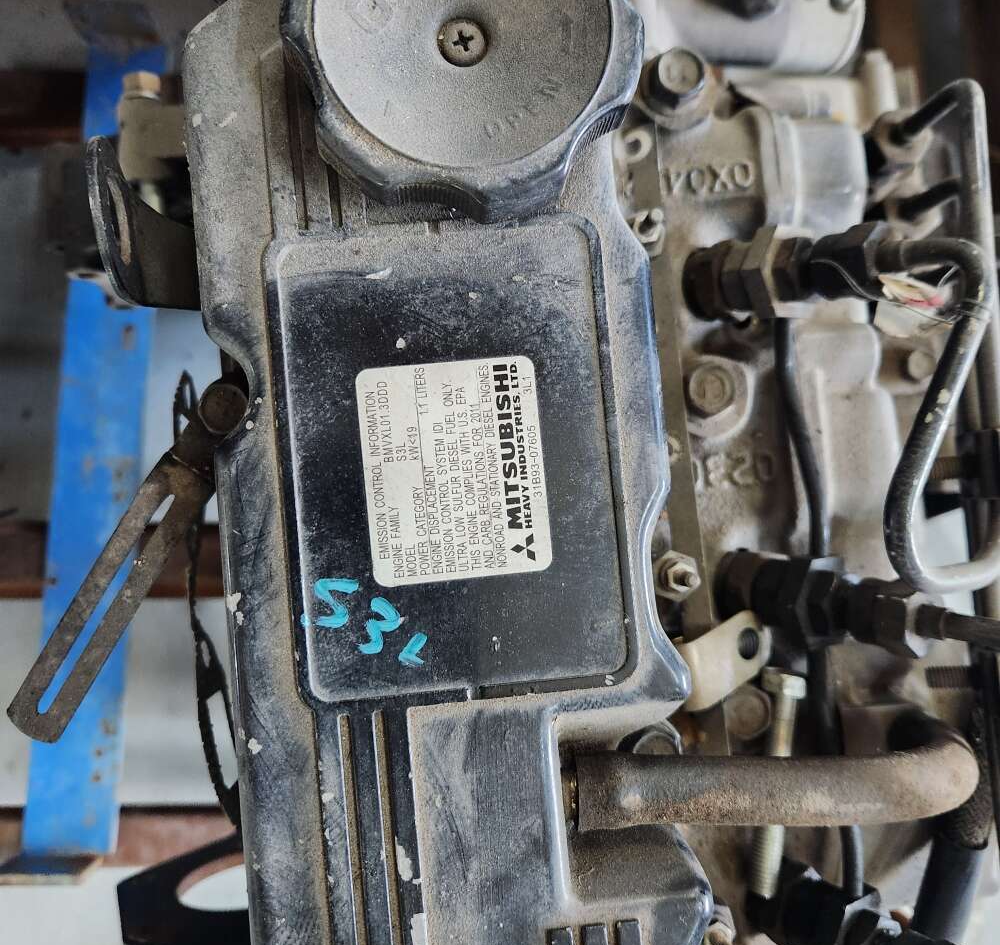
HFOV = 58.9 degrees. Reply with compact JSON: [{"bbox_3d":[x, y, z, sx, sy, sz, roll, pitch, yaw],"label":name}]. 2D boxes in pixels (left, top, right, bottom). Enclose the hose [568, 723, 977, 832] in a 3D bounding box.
[{"bbox_3d":[0.067,0.076,0.225,0.101,0.034,0.020,-1,87,-1],"label":"hose"}]

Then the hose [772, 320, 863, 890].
[{"bbox_3d":[0.090,0.037,0.251,0.011,0.012,0.162,-7,88,-1],"label":"hose"}]

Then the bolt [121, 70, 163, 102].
[{"bbox_3d":[-0.123,-0.133,0.305,0.013,0.013,0.011,-2,88,0],"label":"bolt"}]

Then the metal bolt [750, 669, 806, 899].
[{"bbox_3d":[0.074,0.083,0.238,0.011,0.011,0.059,8,80,1],"label":"metal bolt"}]

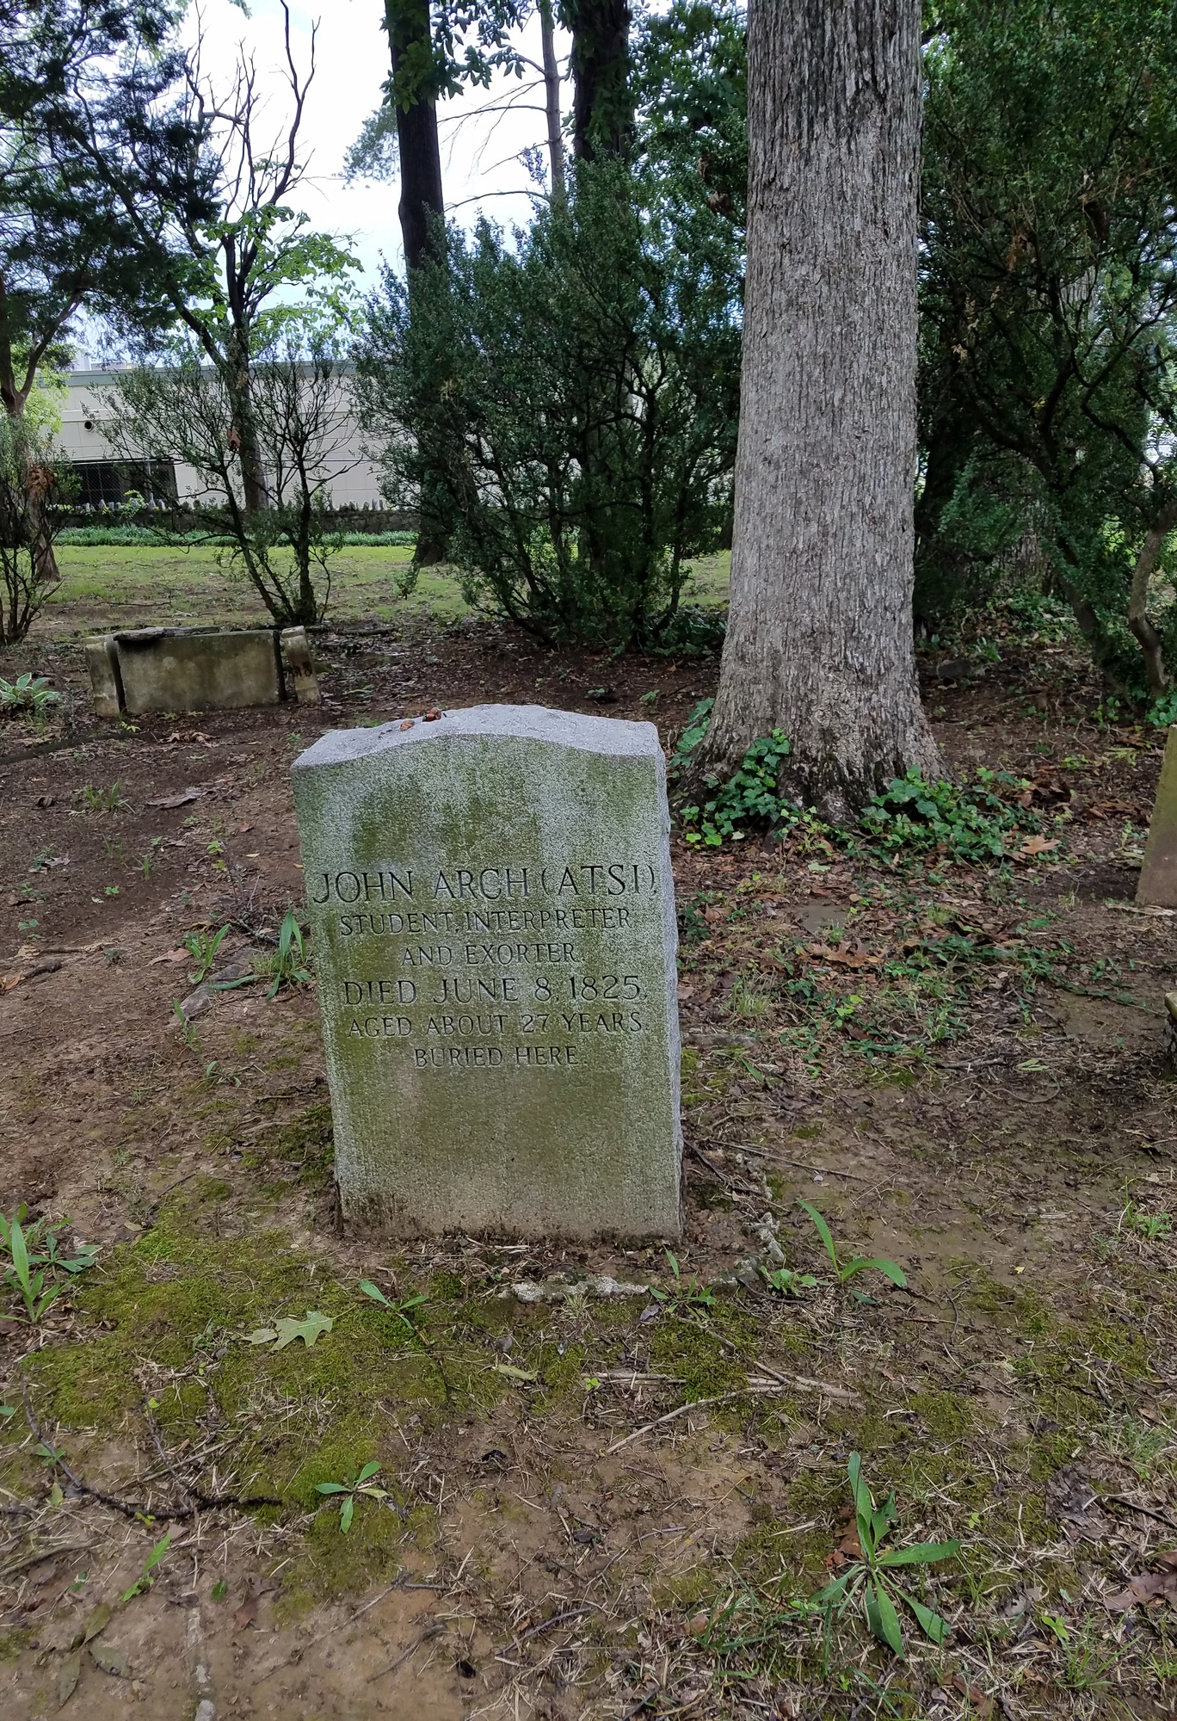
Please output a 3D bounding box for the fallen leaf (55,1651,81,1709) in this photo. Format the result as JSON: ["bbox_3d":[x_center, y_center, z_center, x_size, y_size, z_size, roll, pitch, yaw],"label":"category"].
[{"bbox_3d":[-0.667,1.051,1.663,0.027,0.012,0.090,-1,16,-2],"label":"fallen leaf"}]

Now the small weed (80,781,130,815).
[{"bbox_3d":[-2.049,-0.267,5.492,0.185,0.100,0.130,0,17,0],"label":"small weed"}]

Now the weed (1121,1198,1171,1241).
[{"bbox_3d":[1.136,0.726,2.628,0.097,0.052,0.088,-1,16,0],"label":"weed"}]

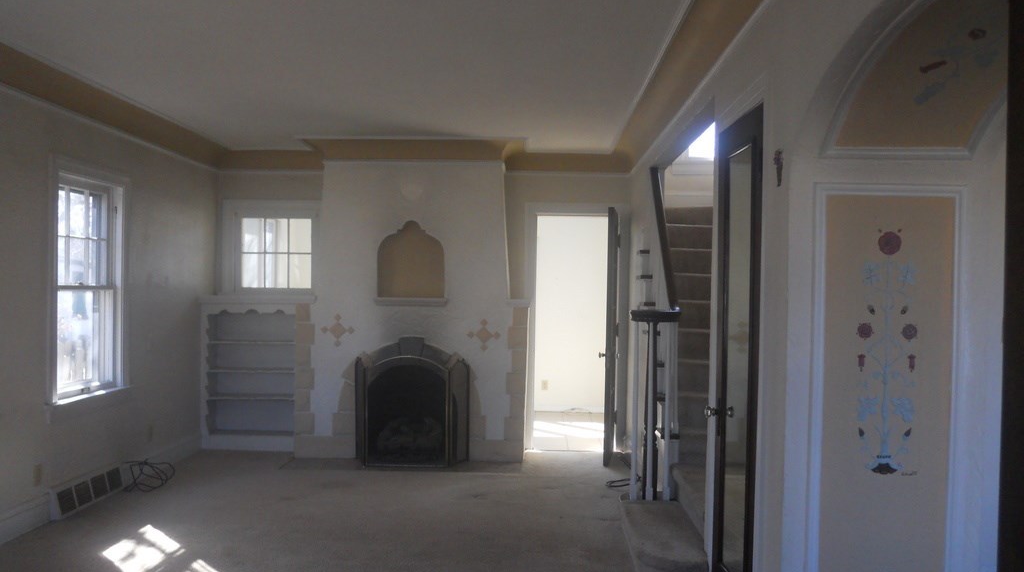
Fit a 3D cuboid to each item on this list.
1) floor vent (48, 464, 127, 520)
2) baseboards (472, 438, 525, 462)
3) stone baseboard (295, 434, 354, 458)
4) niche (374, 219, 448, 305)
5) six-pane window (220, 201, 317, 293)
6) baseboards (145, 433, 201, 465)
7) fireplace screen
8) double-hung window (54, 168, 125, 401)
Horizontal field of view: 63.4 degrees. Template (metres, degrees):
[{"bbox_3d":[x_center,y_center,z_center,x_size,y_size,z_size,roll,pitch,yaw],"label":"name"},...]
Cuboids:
[{"bbox_3d":[-2.642,1.265,5.184,0.060,0.188,0.790,1,0,2],"label":"floor vent"},{"bbox_3d":[-0.129,1.325,6.662,0.445,0.180,0.035,1,0,2],"label":"baseboards"},{"bbox_3d":[-1.486,1.290,6.640,0.494,0.188,0.060,1,0,1],"label":"stone baseboard"},{"bbox_3d":[-0.805,-0.195,6.731,0.570,0.660,0.170,1,0,2],"label":"niche"},{"bbox_3d":[-2.090,-0.341,7.134,0.850,0.800,0.090,1,0,2],"label":"six-pane window"},{"bbox_3d":[-2.611,1.290,6.374,0.025,0.150,1.040,1,0,2],"label":"baseboards"},{"bbox_3d":[-0.798,0.915,6.616,0.900,0.980,0.400,1,0,2],"label":"fireplace screen"},{"bbox_3d":[-2.671,-0.001,5.205,0.110,1.360,0.810,1,0,2],"label":"double-hung window"}]

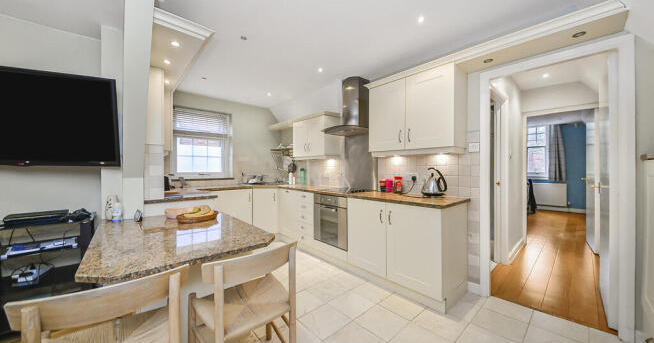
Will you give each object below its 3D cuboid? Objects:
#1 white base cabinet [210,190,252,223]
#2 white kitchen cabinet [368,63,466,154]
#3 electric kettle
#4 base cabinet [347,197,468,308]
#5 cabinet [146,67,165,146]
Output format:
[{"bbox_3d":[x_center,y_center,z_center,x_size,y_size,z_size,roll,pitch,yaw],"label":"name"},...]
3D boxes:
[{"bbox_3d":[-1.534,0.721,3.271,0.598,0.872,0.600,0,0,-42],"label":"white base cabinet"},{"bbox_3d":[0.929,-0.569,2.348,0.346,0.780,0.908,0,0,-42],"label":"white kitchen cabinet"},{"bbox_3d":[1.071,0.113,2.181,0.250,0.285,0.200,0,1,35],"label":"electric kettle"},{"bbox_3d":[0.791,0.729,2.275,0.621,0.872,0.992,0,0,-42],"label":"base cabinet"},{"bbox_3d":[-1.809,-0.605,2.136,0.310,0.730,0.400,-1,1,-43],"label":"cabinet"}]

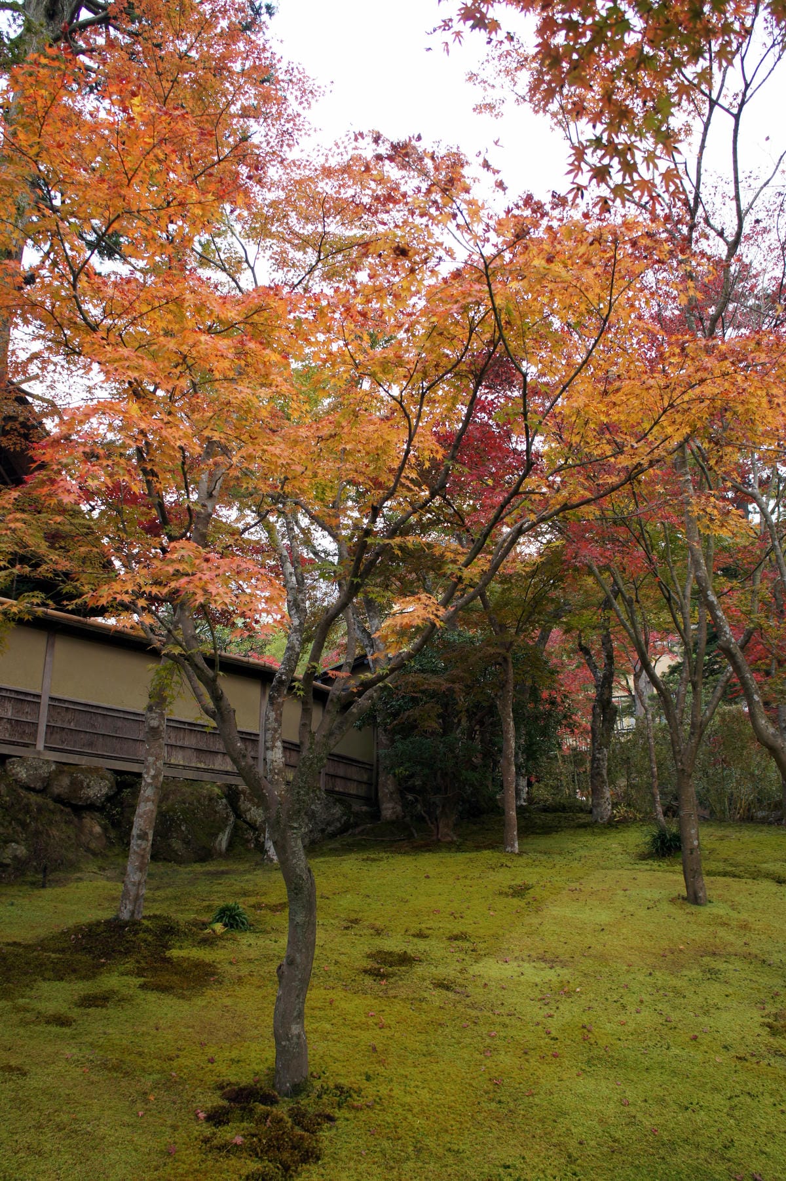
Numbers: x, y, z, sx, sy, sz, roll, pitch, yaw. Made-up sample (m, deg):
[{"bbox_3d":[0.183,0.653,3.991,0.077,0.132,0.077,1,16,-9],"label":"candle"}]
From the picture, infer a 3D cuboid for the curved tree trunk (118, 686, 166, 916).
[{"bbox_3d":[-2.277,1.874,8.057,0.330,2.142,0.260,4,-15,-15],"label":"curved tree trunk"}]

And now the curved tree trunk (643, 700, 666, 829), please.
[{"bbox_3d":[4.171,2.757,14.125,0.270,2.027,0.200,-4,-15,16],"label":"curved tree trunk"}]

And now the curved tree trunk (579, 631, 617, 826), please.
[{"bbox_3d":[3.513,2.257,15.201,0.640,3.403,0.500,-3,-15,13],"label":"curved tree trunk"}]

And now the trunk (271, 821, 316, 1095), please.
[{"bbox_3d":[-0.497,1.809,4.422,0.225,1.276,0.190,2,-15,-6],"label":"trunk"}]

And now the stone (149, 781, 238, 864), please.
[{"bbox_3d":[-2.567,2.945,11.302,1.095,1.017,0.900,3,-15,-12],"label":"stone"}]

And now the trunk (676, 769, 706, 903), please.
[{"bbox_3d":[2.843,2.322,8.436,0.230,1.288,0.220,-5,-15,17],"label":"trunk"}]

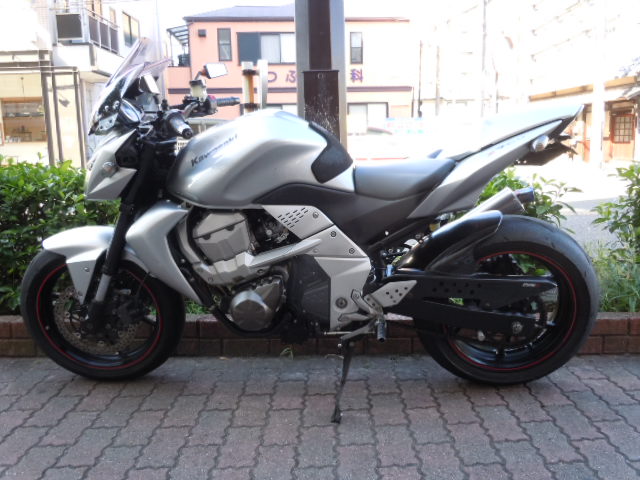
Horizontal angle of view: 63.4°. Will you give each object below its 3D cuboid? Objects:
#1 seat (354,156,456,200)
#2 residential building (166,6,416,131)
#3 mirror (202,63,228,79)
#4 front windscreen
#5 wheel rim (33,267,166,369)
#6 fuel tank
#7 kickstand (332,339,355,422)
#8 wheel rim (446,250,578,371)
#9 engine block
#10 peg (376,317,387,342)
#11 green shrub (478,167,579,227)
[{"bbox_3d":[0.267,-0.208,1.712,0.330,0.130,0.260,-1,16,3],"label":"seat"},{"bbox_3d":[-1.450,-6.292,22.308,9.000,7.700,8.000,-2,8,-5],"label":"residential building"},{"bbox_3d":[-0.399,-0.651,1.986,0.045,0.075,0.130,7,21,23],"label":"mirror"},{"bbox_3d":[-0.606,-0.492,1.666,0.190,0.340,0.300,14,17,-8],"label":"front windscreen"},{"bbox_3d":[-0.784,0.259,1.886,0.440,0.440,0.100,-2,19,-3],"label":"wheel rim"},{"bbox_3d":[-0.211,-0.281,1.711,0.500,0.290,0.340,-1,16,3],"label":"fuel tank"},{"bbox_3d":[0.071,0.460,1.702,0.060,0.267,0.060,9,-21,0],"label":"kickstand"},{"bbox_3d":[0.654,0.228,1.823,0.440,0.440,0.150,-1,16,3],"label":"wheel rim"},{"bbox_3d":[-0.314,-0.019,1.730,0.190,0.180,0.340,-1,16,3],"label":"engine block"},{"bbox_3d":[0.189,0.275,1.596,0.030,0.030,0.100,-1,16,3],"label":"peg"},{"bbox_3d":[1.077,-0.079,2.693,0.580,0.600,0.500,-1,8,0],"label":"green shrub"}]

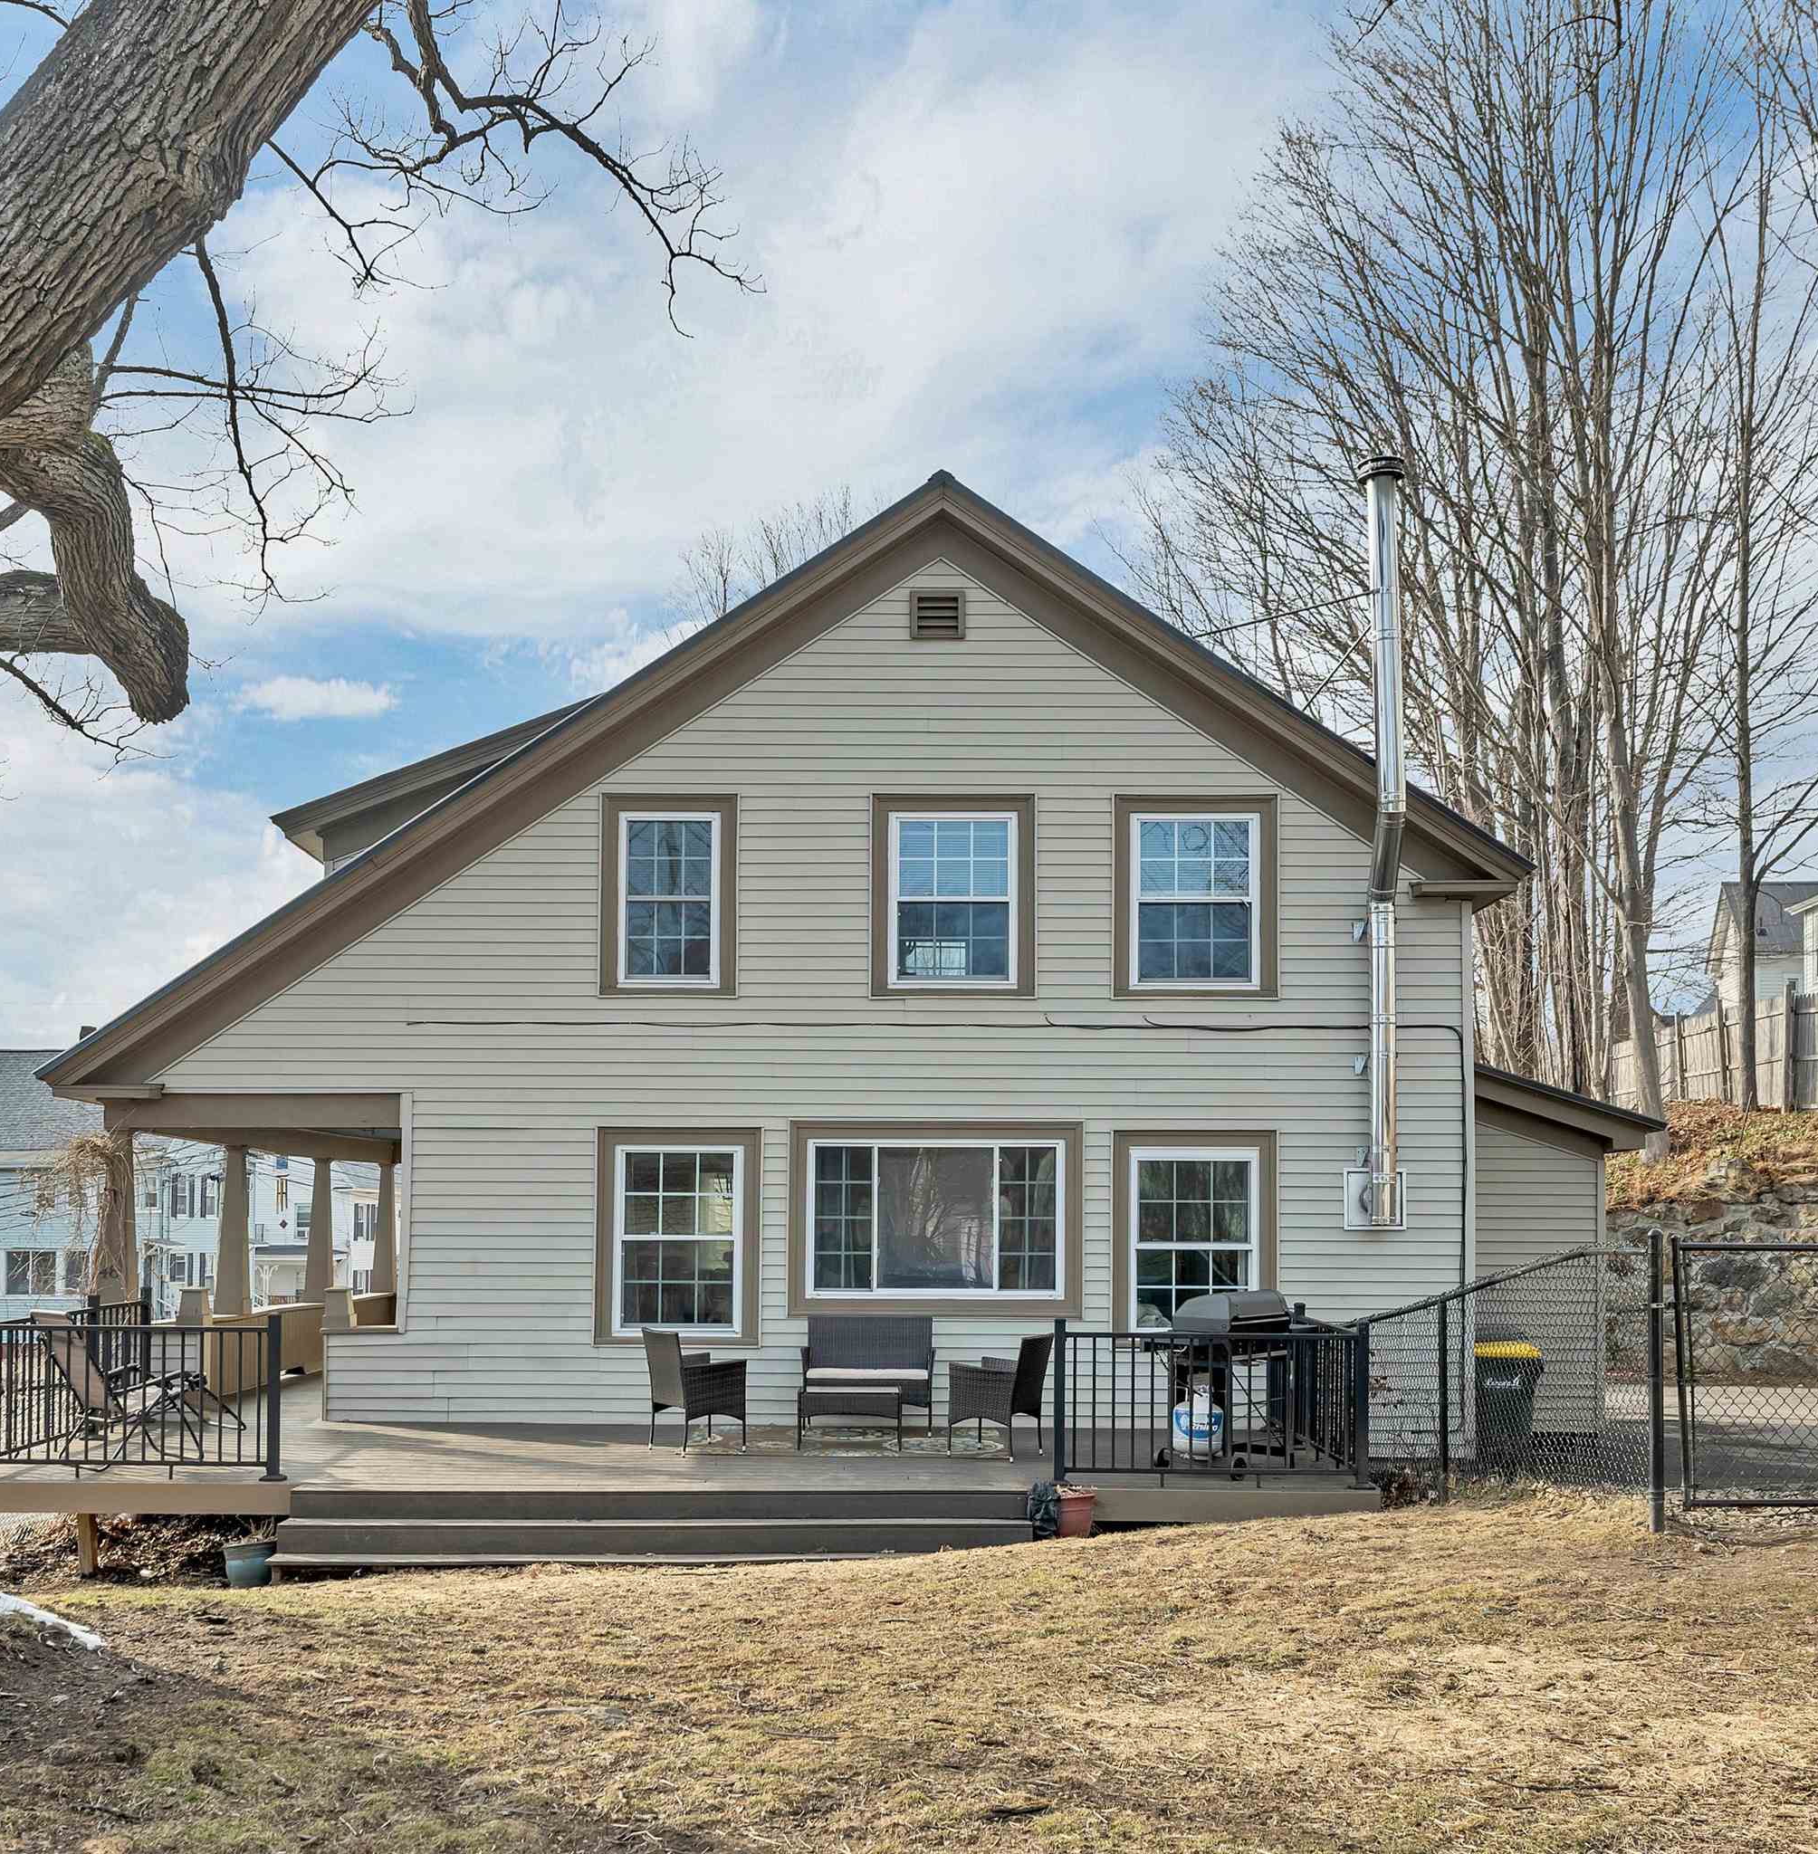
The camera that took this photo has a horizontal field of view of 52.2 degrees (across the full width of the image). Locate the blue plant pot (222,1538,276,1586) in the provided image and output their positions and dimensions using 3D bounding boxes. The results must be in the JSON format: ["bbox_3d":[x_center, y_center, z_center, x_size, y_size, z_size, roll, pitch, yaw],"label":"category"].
[{"bbox_3d":[-3.740,3.600,10.550,0.310,0.280,0.310,0,-3,0],"label":"blue plant pot"}]

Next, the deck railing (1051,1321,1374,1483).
[{"bbox_3d":[1.810,2.840,11.050,1.900,0.980,0.100,0,-3,0],"label":"deck railing"}]

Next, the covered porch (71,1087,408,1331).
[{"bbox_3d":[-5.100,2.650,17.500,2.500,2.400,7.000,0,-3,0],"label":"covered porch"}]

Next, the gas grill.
[{"bbox_3d":[2.090,2.820,11.450,1.200,1.130,0.580,3,-4,-42],"label":"gas grill"}]

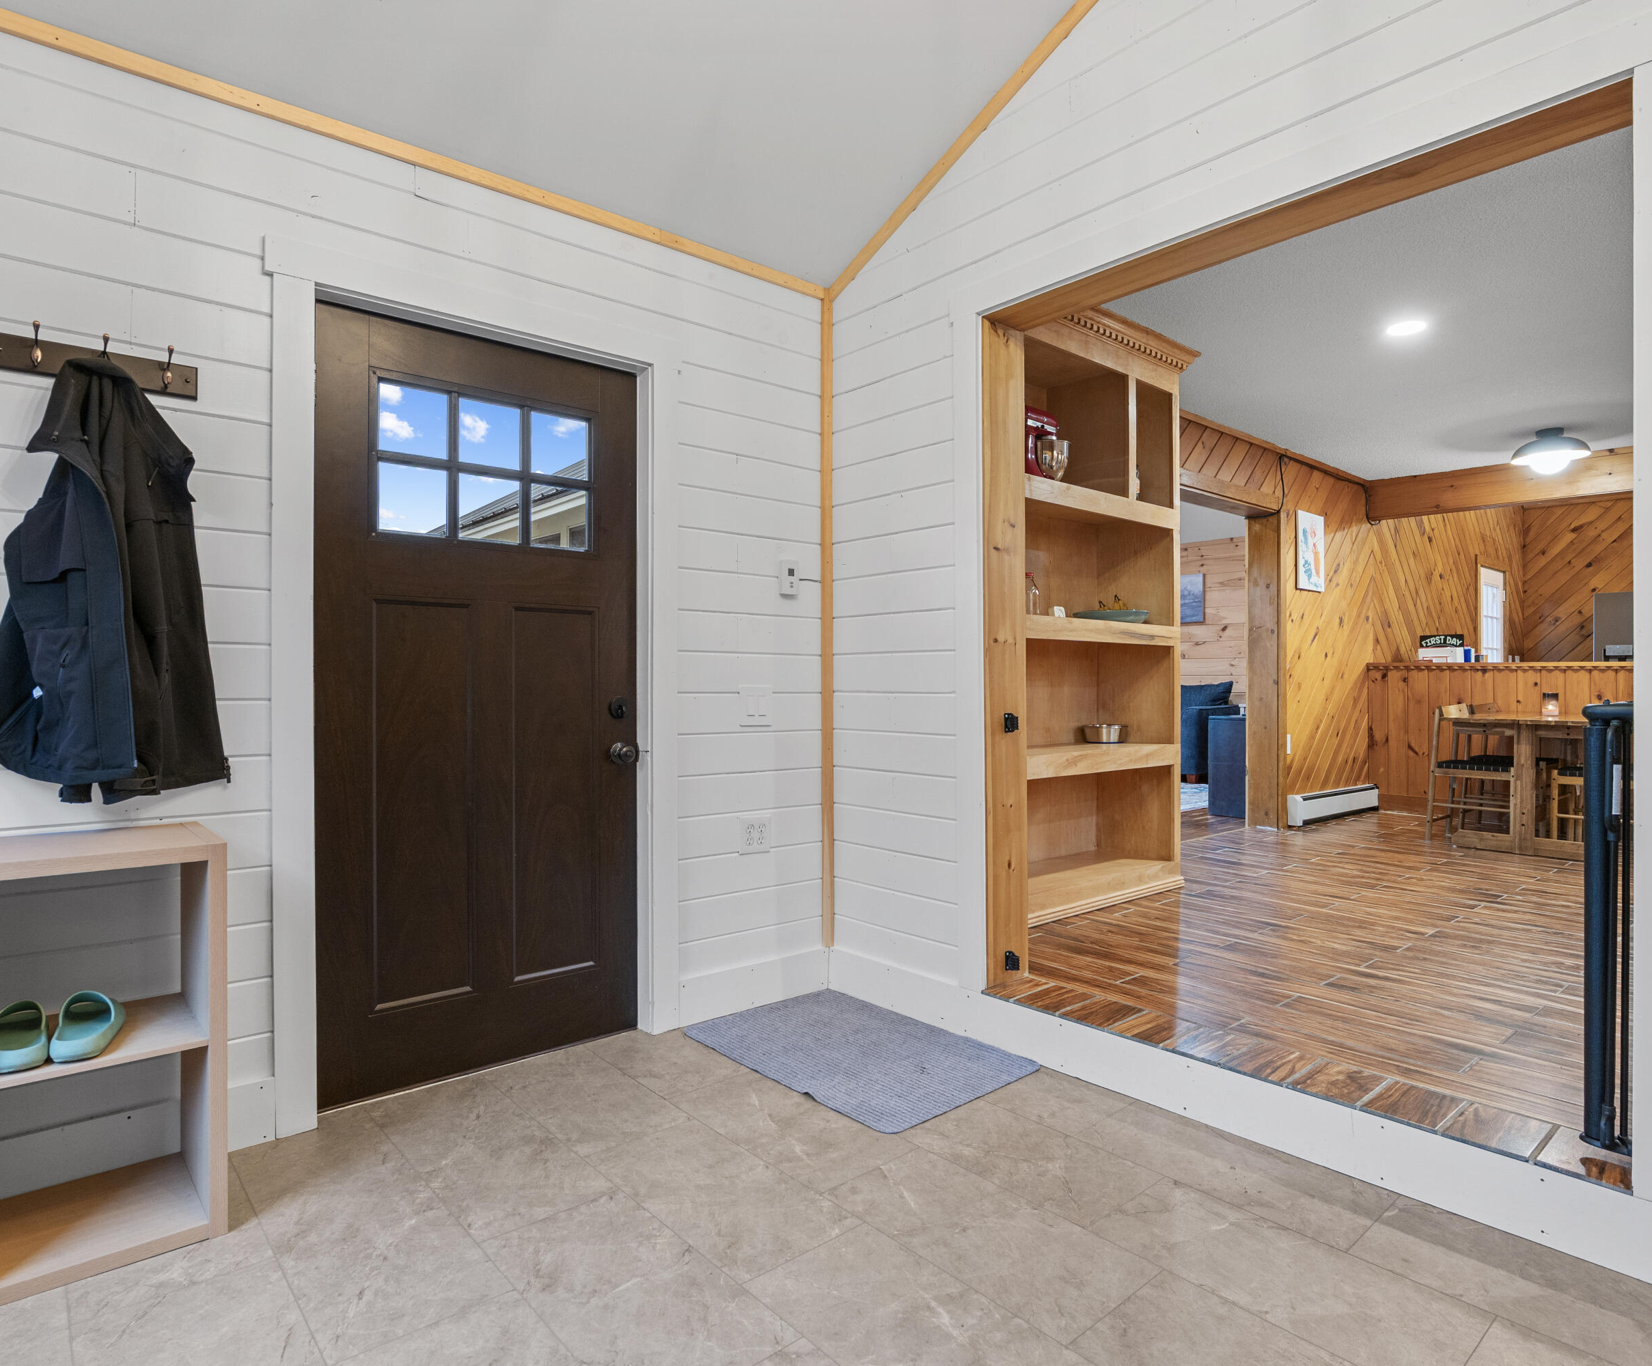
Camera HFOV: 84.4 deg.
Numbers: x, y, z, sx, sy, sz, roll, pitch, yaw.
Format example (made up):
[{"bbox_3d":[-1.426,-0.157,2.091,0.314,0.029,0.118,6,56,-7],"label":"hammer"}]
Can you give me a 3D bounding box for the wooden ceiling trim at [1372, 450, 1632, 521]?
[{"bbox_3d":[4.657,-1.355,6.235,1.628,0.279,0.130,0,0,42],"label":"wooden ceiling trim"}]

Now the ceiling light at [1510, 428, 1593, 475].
[{"bbox_3d":[4.316,-1.369,5.424,0.378,0.251,0.378,0,0,39],"label":"ceiling light"}]

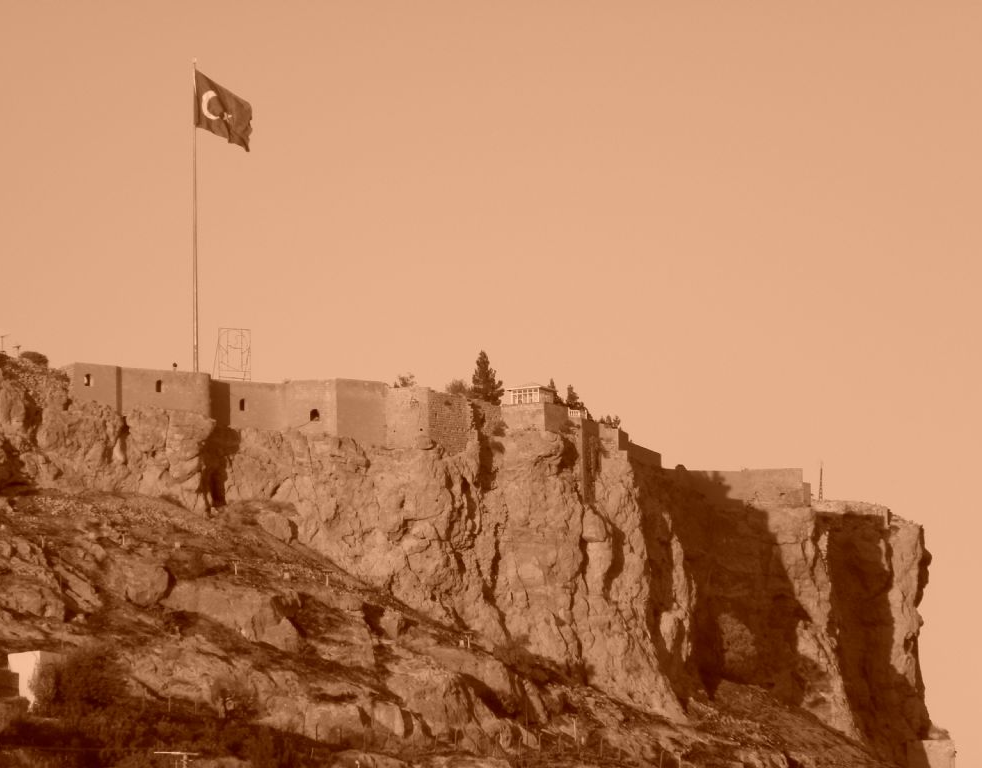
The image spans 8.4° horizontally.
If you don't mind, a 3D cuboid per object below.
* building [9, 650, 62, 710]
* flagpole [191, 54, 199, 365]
[{"bbox_3d":[-46.330,30.160,680.000,4.400,6.000,4.200,-8,-11,43],"label":"building"},{"bbox_3d":[-36.690,-19.930,830.000,0.600,40.500,0.600,-1,-8,0],"label":"flagpole"}]

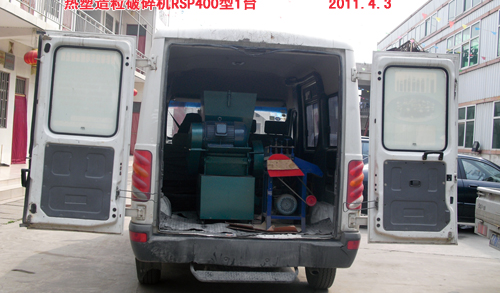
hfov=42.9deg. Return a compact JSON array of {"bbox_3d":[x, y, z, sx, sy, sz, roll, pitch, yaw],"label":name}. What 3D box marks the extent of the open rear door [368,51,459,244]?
[{"bbox_3d":[1.428,0.020,5.500,0.760,1.640,0.100,1,0,-3],"label":"open rear door"}]

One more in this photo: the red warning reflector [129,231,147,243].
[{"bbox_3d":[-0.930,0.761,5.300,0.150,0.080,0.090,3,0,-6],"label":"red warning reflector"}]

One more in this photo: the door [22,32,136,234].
[{"bbox_3d":[-1.409,-0.115,5.300,0.800,1.630,0.100,4,0,1],"label":"door"}]

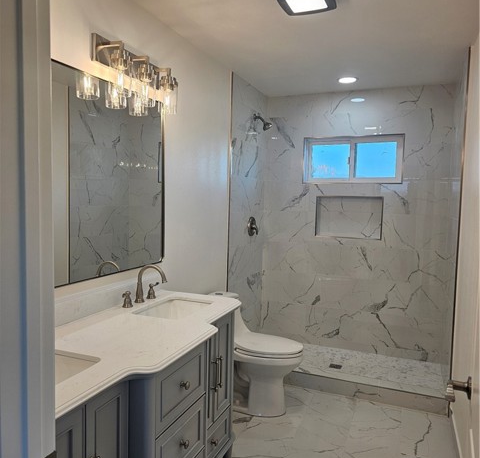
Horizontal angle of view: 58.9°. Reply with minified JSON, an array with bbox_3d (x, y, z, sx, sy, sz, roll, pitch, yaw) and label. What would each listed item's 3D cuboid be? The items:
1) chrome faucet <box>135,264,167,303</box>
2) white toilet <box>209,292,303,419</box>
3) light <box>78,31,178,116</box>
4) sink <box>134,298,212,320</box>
[{"bbox_3d":[-0.461,0.285,2.187,0.190,0.196,0.058,3,4,22],"label":"chrome faucet"},{"bbox_3d":[0.066,0.852,2.913,0.725,0.725,0.387,3,4,22],"label":"white toilet"},{"bbox_3d":[-0.483,-0.745,2.112,0.178,0.278,0.531,3,4,22],"label":"light"},{"bbox_3d":[-0.334,0.468,2.114,0.258,0.139,0.372,3,4,22],"label":"sink"}]

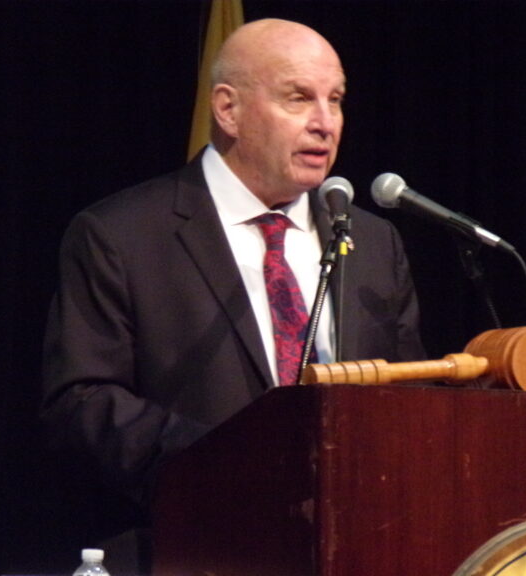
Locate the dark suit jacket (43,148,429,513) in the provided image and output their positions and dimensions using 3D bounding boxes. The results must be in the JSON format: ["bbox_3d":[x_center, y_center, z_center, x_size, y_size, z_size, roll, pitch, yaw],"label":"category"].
[{"bbox_3d":[-0.035,0.164,9.750,0.560,0.730,0.380,2,-4,-32],"label":"dark suit jacket"}]

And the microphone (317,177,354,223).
[{"bbox_3d":[0.105,-0.114,9.490,0.051,0.051,0.180,0,16,-3],"label":"microphone"}]

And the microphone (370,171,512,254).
[{"bbox_3d":[0.236,-0.111,9.500,0.185,0.051,0.051,22,2,16],"label":"microphone"}]

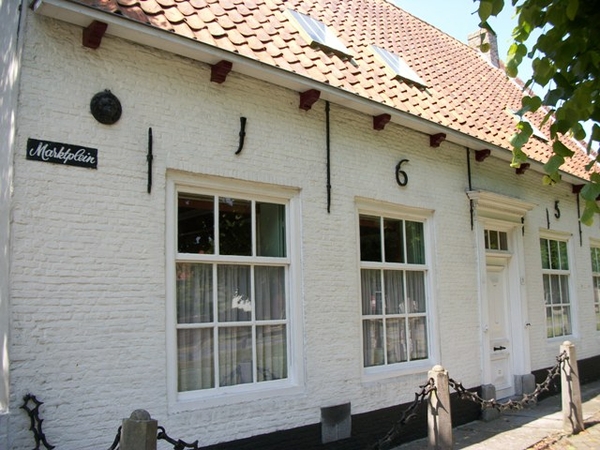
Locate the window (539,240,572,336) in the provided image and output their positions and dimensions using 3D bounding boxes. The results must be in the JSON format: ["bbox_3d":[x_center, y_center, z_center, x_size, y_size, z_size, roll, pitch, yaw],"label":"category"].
[{"bbox_3d":[4.248,1.051,9.237,0.968,1.629,0.090,5,-10,-40],"label":"window"}]

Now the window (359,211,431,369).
[{"bbox_3d":[1.111,0.771,6.557,1.207,1.748,0.090,5,-10,-40],"label":"window"}]

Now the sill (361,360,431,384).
[{"bbox_3d":[1.122,1.690,6.357,1.329,0.106,0.120,5,-10,-40],"label":"sill"}]

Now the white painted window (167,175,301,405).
[{"bbox_3d":[-0.568,0.584,5.095,1.473,2.001,0.120,5,-10,-40],"label":"white painted window"}]

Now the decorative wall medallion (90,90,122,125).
[{"bbox_3d":[-1.525,-0.912,4.355,0.245,0.256,0.080,5,-10,-40],"label":"decorative wall medallion"}]

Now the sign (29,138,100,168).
[{"bbox_3d":[-1.760,-0.523,4.133,0.498,0.154,0.020,5,-10,-40],"label":"sign"}]

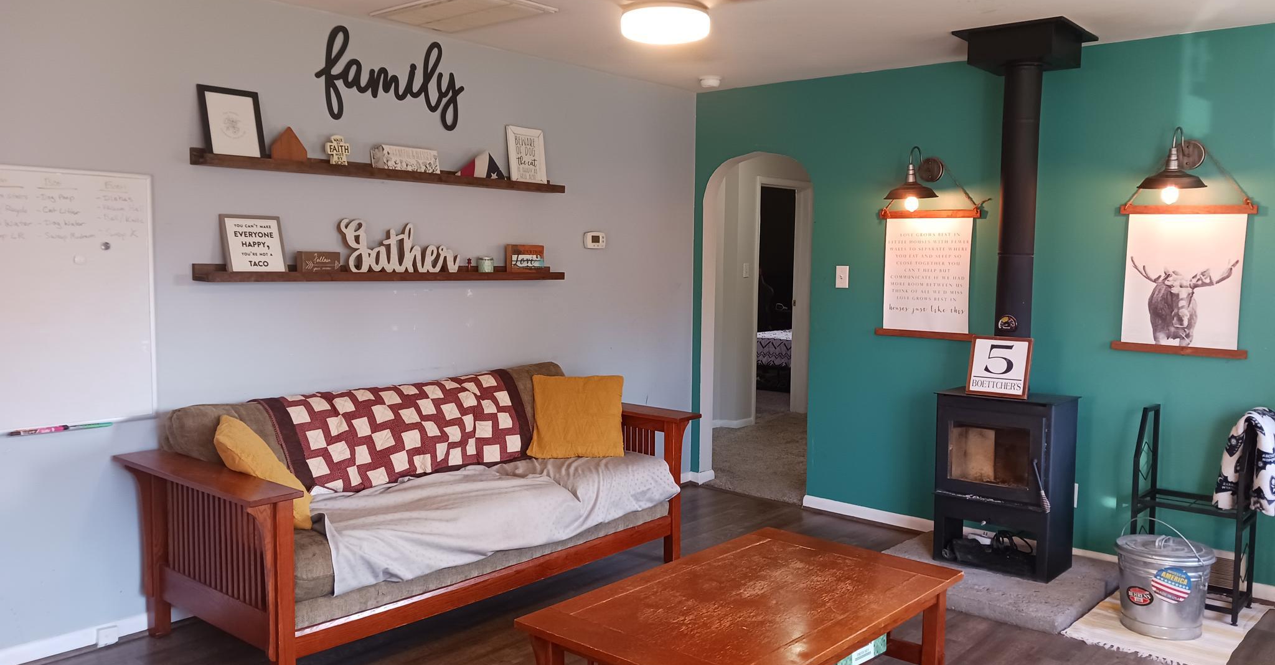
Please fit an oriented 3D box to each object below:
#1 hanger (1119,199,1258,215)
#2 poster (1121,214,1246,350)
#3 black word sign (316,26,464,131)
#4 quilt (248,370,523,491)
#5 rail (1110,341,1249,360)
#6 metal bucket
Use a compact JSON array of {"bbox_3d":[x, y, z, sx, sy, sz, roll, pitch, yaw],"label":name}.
[{"bbox_3d":[2.366,-0.526,4.280,0.529,0.041,0.020,5,6,42],"label":"hanger"},{"bbox_3d":[2.360,-0.223,4.306,0.456,0.563,0.010,5,6,42],"label":"poster"},{"bbox_3d":[-1.074,-1.111,4.388,0.013,0.375,0.770,5,6,42],"label":"black word sign"},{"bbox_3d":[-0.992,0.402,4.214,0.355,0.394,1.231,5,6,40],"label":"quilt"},{"bbox_3d":[2.352,0.077,4.331,0.532,0.034,0.020,5,6,42],"label":"rail"},{"bbox_3d":[2.057,0.980,3.892,0.353,0.350,0.353,5,6,42],"label":"metal bucket"}]

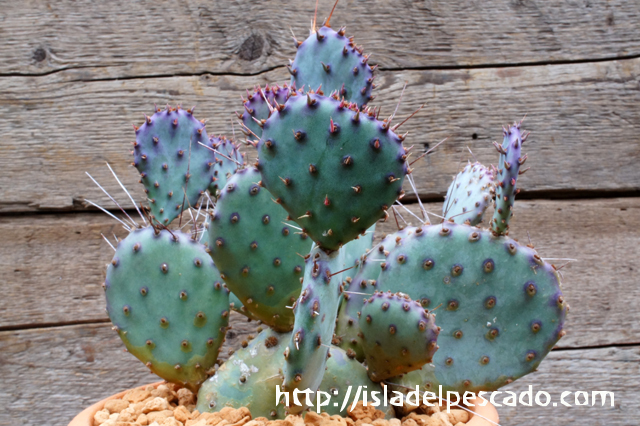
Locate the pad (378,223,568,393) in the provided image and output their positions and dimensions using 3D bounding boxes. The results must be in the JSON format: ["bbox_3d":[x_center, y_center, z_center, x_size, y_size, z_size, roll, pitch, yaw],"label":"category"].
[{"bbox_3d":[0.102,0.063,0.535,0.120,0.108,0.021,6,0,11],"label":"pad"}]

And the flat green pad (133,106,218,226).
[{"bbox_3d":[-0.097,-0.031,0.535,0.053,0.079,0.015,4,2,-6],"label":"flat green pad"}]

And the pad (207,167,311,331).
[{"bbox_3d":[-0.039,0.023,0.530,0.065,0.105,0.018,-14,0,-8],"label":"pad"}]

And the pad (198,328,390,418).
[{"bbox_3d":[-0.017,0.104,0.520,0.120,0.057,0.042,-1,5,0],"label":"pad"}]

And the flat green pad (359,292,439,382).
[{"bbox_3d":[0.048,0.077,0.490,0.044,0.051,0.024,15,19,4],"label":"flat green pad"}]

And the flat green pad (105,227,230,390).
[{"bbox_3d":[-0.091,0.062,0.520,0.079,0.108,0.018,-11,-1,4],"label":"flat green pad"}]

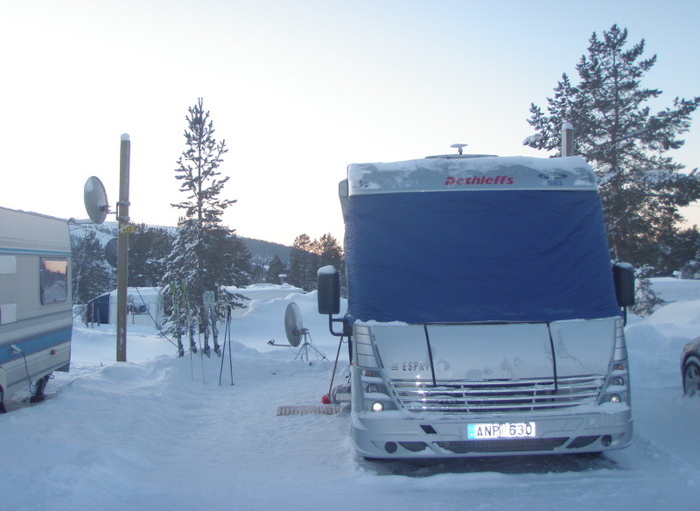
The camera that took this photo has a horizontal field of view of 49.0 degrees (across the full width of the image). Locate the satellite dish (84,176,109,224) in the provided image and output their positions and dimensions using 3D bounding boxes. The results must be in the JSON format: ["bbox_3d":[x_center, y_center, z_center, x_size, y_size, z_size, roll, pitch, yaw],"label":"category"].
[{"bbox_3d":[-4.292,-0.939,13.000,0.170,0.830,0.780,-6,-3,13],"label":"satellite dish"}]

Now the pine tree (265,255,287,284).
[{"bbox_3d":[-5.623,1.208,58.000,1.700,2.600,1.700,0,-2,0],"label":"pine tree"}]

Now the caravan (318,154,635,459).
[{"bbox_3d":[1.110,0.390,9.300,2.450,2.850,6.900,-1,-1,-1],"label":"caravan"}]

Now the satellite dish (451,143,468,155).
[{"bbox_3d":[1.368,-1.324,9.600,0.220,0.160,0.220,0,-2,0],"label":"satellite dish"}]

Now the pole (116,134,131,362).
[{"bbox_3d":[-3.847,-0.138,13.070,0.170,3.860,0.170,0,-2,0],"label":"pole"}]

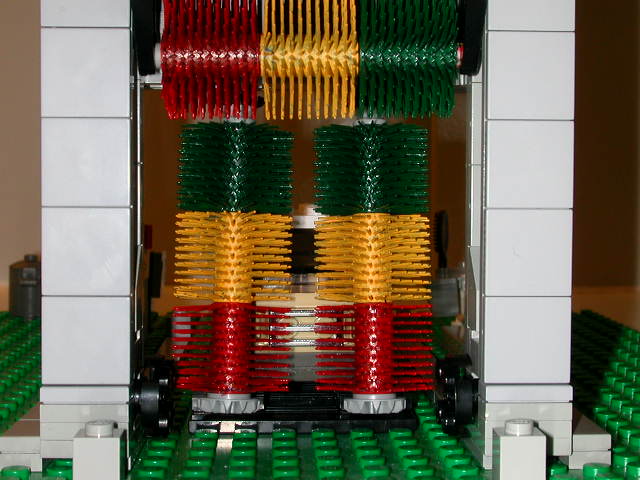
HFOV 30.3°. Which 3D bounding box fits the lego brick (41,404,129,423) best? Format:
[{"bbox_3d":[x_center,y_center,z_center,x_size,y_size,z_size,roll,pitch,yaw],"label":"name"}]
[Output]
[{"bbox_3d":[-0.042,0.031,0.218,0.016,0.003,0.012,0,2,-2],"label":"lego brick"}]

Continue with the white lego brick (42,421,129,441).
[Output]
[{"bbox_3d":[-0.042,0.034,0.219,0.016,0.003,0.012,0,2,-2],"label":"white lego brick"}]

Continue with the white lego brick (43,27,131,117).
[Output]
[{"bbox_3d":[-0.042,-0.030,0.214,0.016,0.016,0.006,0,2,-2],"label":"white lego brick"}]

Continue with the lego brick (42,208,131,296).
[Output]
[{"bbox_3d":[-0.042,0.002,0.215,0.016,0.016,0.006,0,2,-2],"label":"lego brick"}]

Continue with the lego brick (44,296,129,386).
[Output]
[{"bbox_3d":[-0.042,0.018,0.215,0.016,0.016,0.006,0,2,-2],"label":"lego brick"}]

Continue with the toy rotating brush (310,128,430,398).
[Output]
[{"bbox_3d":[0.012,0.004,0.261,0.026,0.060,0.026,-1,0,-2],"label":"toy rotating brush"}]

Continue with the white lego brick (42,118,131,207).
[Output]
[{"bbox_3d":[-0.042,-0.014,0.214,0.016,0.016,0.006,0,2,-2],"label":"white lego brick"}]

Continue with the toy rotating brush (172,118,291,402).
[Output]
[{"bbox_3d":[-0.019,0.004,0.261,0.026,0.060,0.026,1,0,-2],"label":"toy rotating brush"}]

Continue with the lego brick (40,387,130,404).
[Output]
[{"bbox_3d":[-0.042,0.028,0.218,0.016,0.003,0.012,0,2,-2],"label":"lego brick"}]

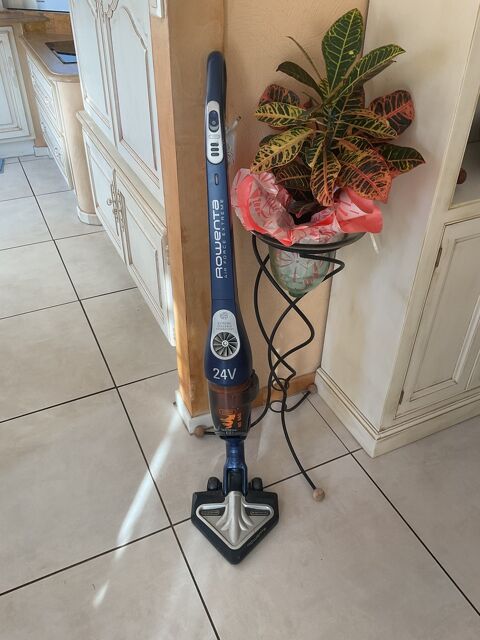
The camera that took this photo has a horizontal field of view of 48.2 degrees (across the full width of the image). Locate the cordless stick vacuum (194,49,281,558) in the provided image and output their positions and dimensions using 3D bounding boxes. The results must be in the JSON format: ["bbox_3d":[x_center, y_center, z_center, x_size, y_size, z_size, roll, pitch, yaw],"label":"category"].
[{"bbox_3d":[-0.004,0.049,1.244,0.250,1.145,0.430,0,37,-1],"label":"cordless stick vacuum"}]

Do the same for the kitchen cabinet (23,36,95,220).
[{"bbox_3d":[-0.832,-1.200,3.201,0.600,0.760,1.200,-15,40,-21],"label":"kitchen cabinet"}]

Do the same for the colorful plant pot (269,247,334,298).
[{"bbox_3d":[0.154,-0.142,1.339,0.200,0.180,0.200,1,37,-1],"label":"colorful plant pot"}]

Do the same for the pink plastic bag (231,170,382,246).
[{"bbox_3d":[0.143,-0.264,1.252,0.340,0.140,0.280,0,37,-1],"label":"pink plastic bag"}]

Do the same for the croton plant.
[{"bbox_3d":[0.184,-0.411,1.150,0.360,0.390,0.310,0,37,-1],"label":"croton plant"}]

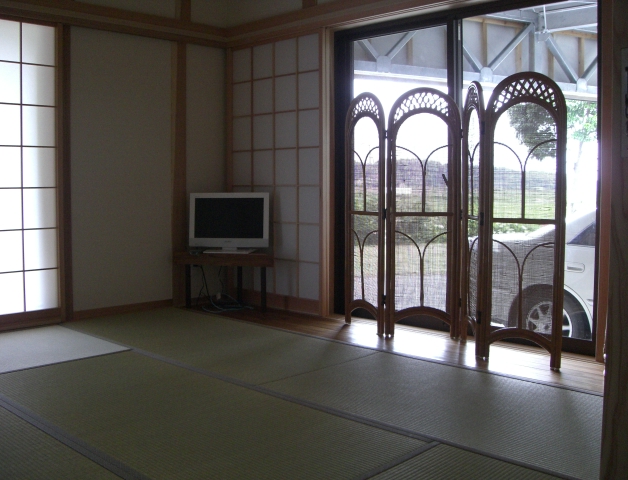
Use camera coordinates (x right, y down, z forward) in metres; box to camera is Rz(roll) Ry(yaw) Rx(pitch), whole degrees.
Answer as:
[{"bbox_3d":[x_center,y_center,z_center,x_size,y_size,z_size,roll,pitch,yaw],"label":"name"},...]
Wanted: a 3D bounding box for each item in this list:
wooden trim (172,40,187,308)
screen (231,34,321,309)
[{"bbox_3d":[-0.897,-0.419,4.630,0.060,1.711,0.110,4,6,45],"label":"wooden trim"},{"bbox_3d":[-0.261,-0.412,4.542,0.865,1.711,0.040,4,6,45],"label":"screen"}]

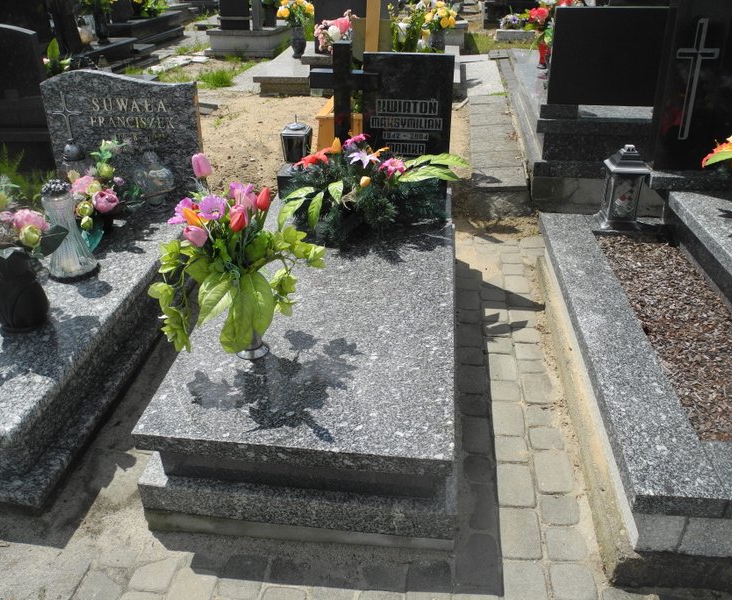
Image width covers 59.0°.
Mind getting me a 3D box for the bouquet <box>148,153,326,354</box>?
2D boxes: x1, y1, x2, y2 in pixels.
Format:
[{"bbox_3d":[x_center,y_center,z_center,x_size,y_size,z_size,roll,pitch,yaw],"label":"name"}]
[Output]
[{"bbox_3d":[-0.398,-0.113,1.959,0.534,0.605,0.433,4,27,6],"label":"bouquet"}]

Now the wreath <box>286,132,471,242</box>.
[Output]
[{"bbox_3d":[0.028,-0.542,2.929,0.827,0.363,0.504,4,27,6],"label":"wreath"}]

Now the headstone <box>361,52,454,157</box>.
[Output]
[{"bbox_3d":[0.194,-0.857,3.038,0.403,0.555,0.081,4,27,6],"label":"headstone"}]

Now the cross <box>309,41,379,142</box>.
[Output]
[{"bbox_3d":[-0.101,-0.886,3.048,0.318,0.598,0.091,4,27,6],"label":"cross"}]

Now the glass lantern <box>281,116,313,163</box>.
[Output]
[{"bbox_3d":[-0.342,-0.787,3.216,0.136,0.267,0.136,4,27,6],"label":"glass lantern"}]

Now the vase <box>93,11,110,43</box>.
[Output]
[{"bbox_3d":[-2.739,-2.821,6.700,0.150,0.310,0.150,4,27,6],"label":"vase"}]

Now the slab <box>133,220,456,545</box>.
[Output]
[{"bbox_3d":[-0.120,0.166,2.448,0.882,0.378,1.492,4,30,6],"label":"slab"}]

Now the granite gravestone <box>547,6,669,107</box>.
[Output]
[{"bbox_3d":[1.293,-1.273,3.405,0.625,0.480,0.081,4,27,6],"label":"granite gravestone"}]

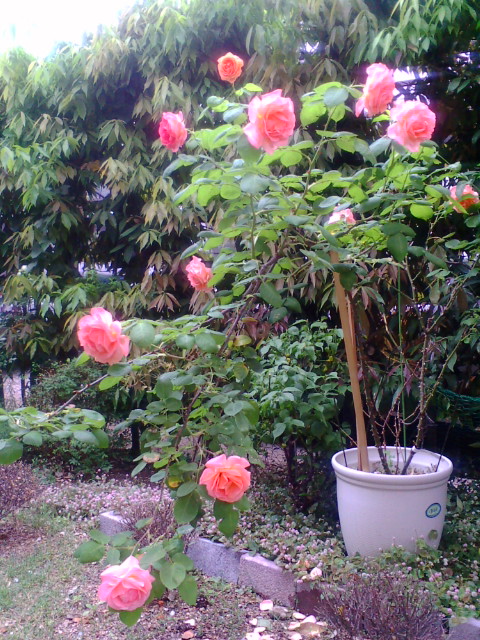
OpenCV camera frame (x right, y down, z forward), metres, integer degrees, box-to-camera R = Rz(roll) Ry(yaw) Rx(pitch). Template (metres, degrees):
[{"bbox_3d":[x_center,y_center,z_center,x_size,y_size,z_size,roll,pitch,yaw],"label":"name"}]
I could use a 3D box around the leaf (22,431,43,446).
[{"bbox_3d":[-0.481,0.275,1.500,0.046,0.037,0.028,0,2,0],"label":"leaf"}]

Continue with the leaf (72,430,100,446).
[{"bbox_3d":[-0.356,0.275,1.500,0.063,0.038,0.035,0,2,0],"label":"leaf"}]

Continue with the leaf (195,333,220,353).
[{"bbox_3d":[-0.081,0.056,1.620,0.067,0.048,0.012,37,-23,14],"label":"leaf"}]

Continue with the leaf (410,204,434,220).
[{"bbox_3d":[0.485,-0.286,1.720,0.059,0.052,0.012,-7,42,17],"label":"leaf"}]

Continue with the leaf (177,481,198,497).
[{"bbox_3d":[-0.118,0.378,1.450,0.052,0.010,0.034,-29,36,-11],"label":"leaf"}]

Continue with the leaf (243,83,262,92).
[{"bbox_3d":[0.031,-0.575,1.600,0.049,0.010,0.032,16,-21,-5],"label":"leaf"}]

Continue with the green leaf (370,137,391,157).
[{"bbox_3d":[0.350,-0.436,1.620,0.056,0.051,0.035,1,3,11],"label":"green leaf"}]

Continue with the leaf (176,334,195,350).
[{"bbox_3d":[-0.135,0.056,1.620,0.045,0.049,0.012,-4,-37,-5],"label":"leaf"}]

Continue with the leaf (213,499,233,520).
[{"bbox_3d":[-0.037,0.422,1.440,0.048,0.052,0.028,0,3,0],"label":"leaf"}]

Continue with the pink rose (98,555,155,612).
[{"bbox_3d":[-0.236,0.549,1.350,0.117,0.117,0.095,0,21,-7],"label":"pink rose"}]

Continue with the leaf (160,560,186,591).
[{"bbox_3d":[-0.157,0.599,1.520,0.059,0.013,0.073,6,43,-4],"label":"leaf"}]

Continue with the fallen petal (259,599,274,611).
[{"bbox_3d":[0.079,0.847,1.920,0.038,0.018,0.034,0,3,0],"label":"fallen petal"}]

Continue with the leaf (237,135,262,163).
[{"bbox_3d":[0.025,-0.445,1.680,0.066,0.070,0.025,0,2,3],"label":"leaf"}]

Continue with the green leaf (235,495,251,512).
[{"bbox_3d":[0.004,0.432,1.540,0.042,0.044,0.025,0,2,0],"label":"green leaf"}]

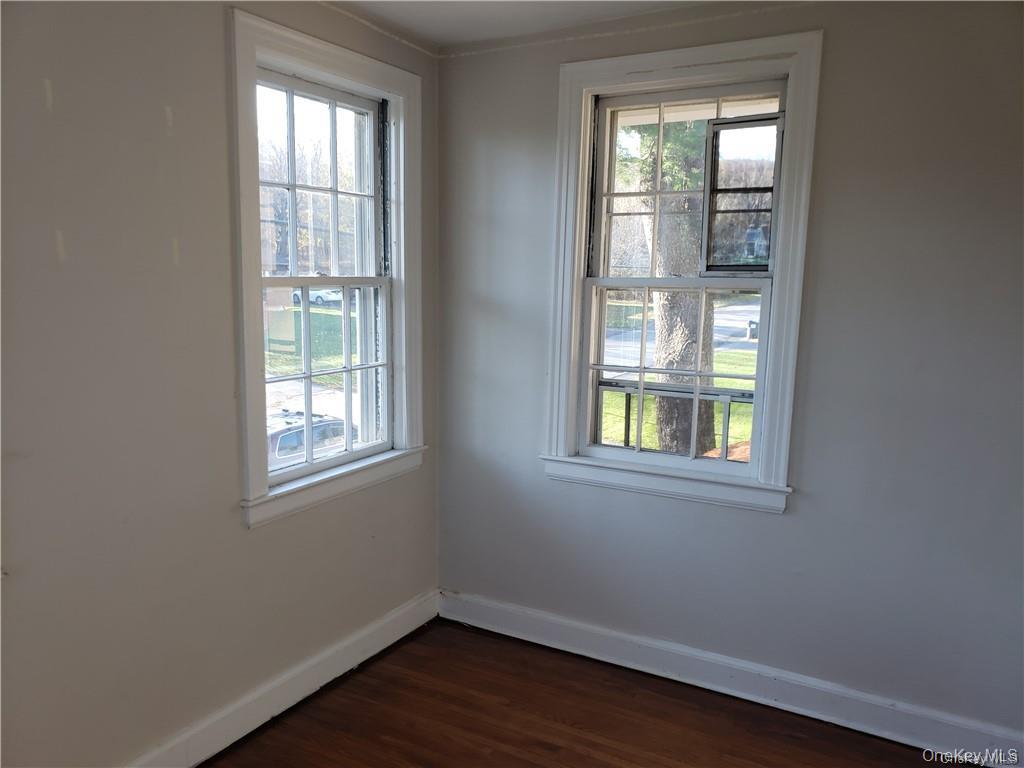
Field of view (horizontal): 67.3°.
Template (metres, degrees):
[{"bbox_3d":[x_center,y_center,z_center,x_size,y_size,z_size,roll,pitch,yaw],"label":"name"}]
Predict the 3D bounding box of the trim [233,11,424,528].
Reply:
[{"bbox_3d":[-0.630,-0.379,2.809,0.105,1.604,0.968,5,9,29],"label":"trim"}]

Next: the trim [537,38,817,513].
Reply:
[{"bbox_3d":[0.588,-0.386,2.861,0.964,1.618,0.130,5,9,29],"label":"trim"}]

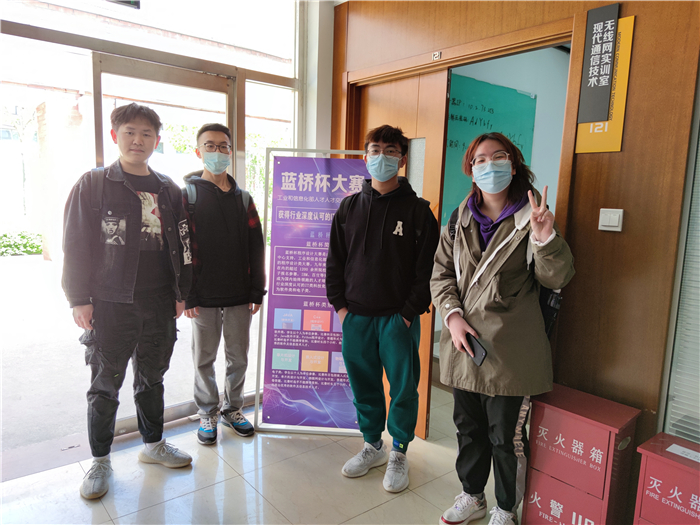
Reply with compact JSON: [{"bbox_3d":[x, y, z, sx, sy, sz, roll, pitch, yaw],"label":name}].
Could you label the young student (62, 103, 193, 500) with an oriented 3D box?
[{"bbox_3d":[-1.063,0.164,2.395,0.600,1.790,0.420,-4,8,-38],"label":"young student"}]

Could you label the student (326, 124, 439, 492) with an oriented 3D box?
[{"bbox_3d":[0.170,0.213,2.462,0.560,1.750,0.400,3,7,14],"label":"student"}]

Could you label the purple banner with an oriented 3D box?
[{"bbox_3d":[-0.193,0.171,2.933,0.620,1.650,0.030,2,-2,2],"label":"purple banner"}]

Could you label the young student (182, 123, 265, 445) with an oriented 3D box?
[{"bbox_3d":[-0.749,0.119,2.853,0.530,1.790,0.400,-1,7,-20],"label":"young student"}]

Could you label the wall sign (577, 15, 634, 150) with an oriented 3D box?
[{"bbox_3d":[0.984,-0.708,1.893,0.030,0.545,0.178,-4,9,-39],"label":"wall sign"}]

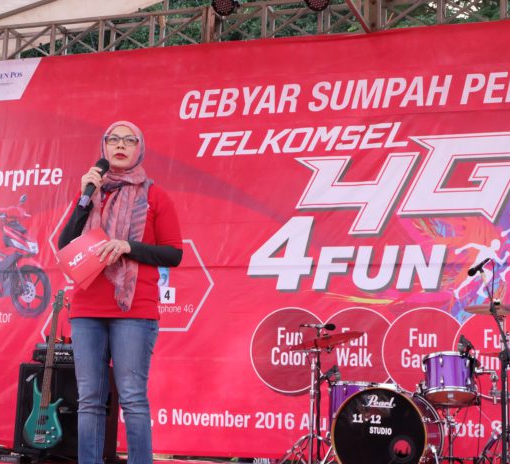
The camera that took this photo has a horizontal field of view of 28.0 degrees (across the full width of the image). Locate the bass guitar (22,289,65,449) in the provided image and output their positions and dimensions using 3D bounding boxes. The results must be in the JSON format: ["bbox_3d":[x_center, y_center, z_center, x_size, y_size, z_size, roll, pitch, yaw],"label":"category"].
[{"bbox_3d":[-1.391,0.935,7.040,0.310,1.103,0.080,-3,-21,17],"label":"bass guitar"}]

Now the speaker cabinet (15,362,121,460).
[{"bbox_3d":[-1.327,1.280,7.310,0.581,0.623,0.439,-1,-12,17],"label":"speaker cabinet"}]

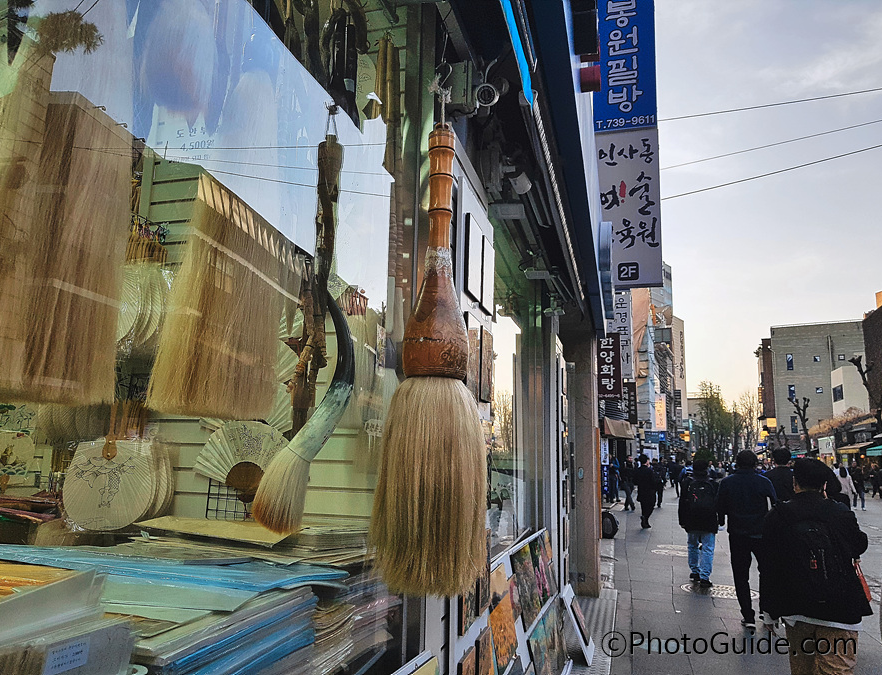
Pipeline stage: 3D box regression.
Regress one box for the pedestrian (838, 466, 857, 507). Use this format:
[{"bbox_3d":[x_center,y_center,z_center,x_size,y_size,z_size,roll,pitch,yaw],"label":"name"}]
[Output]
[{"bbox_3d":[15.081,5.617,25.100,0.560,1.600,0.420,-1,-10,15],"label":"pedestrian"}]

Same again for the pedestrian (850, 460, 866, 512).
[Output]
[{"bbox_3d":[15.320,5.464,24.900,0.540,1.760,0.420,-1,-10,15],"label":"pedestrian"}]

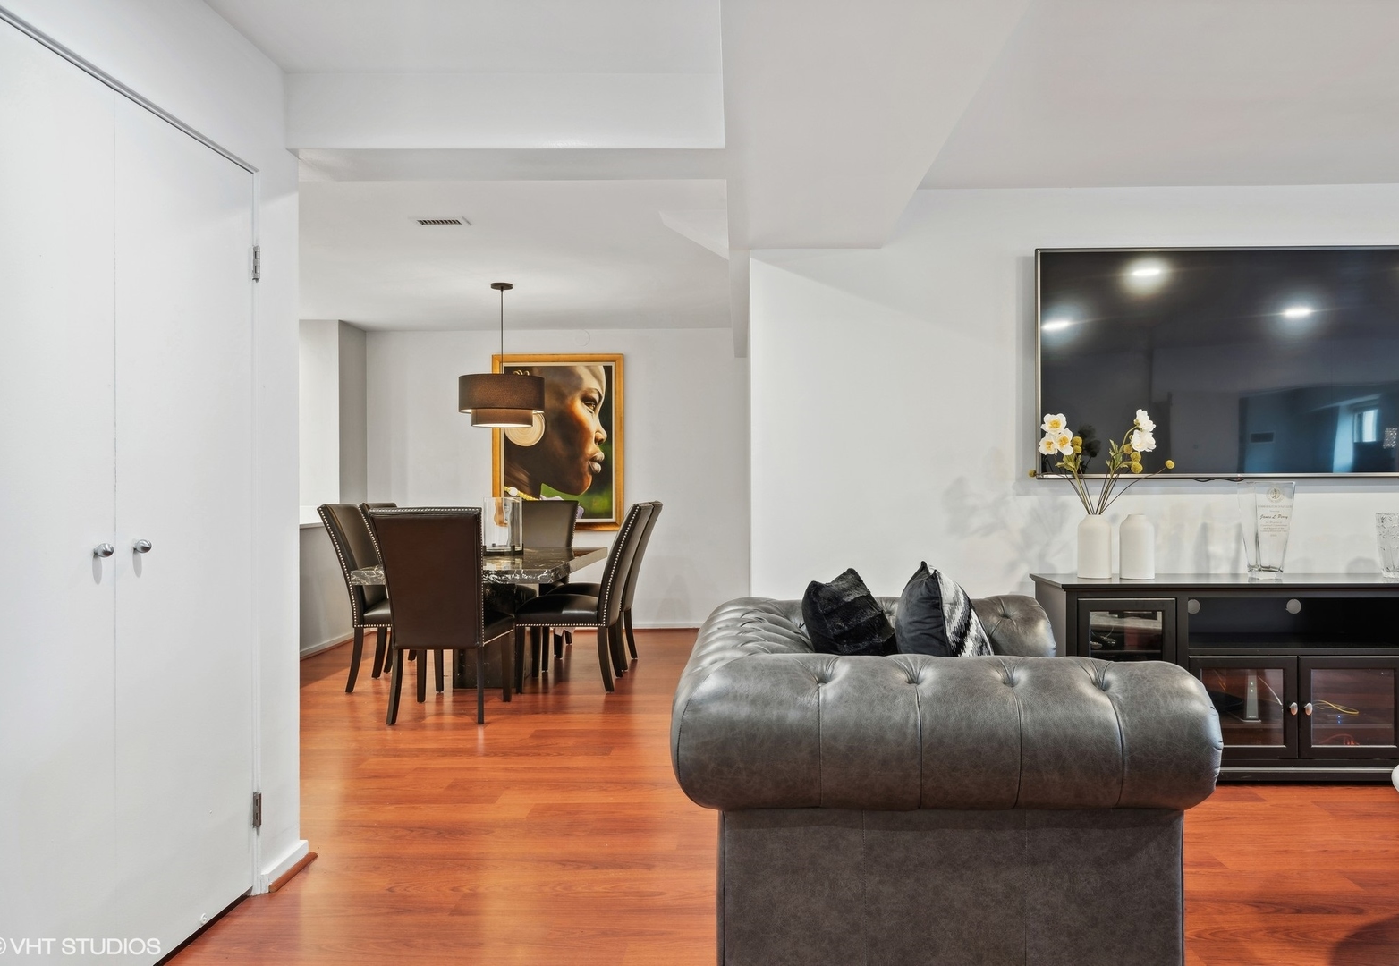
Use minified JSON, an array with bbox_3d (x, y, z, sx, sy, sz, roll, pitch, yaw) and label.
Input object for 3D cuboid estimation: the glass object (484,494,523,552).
[{"bbox_3d":[-1.223,0.272,6.062,0.200,0.355,0.200,0,0,4],"label":"glass object"}]

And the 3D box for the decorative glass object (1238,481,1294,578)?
[{"bbox_3d":[2.287,0.191,3.891,0.155,0.385,0.145,0,0,2],"label":"decorative glass object"}]

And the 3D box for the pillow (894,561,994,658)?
[{"bbox_3d":[0.674,0.461,2.635,0.200,0.450,0.450,-10,-1,11],"label":"pillow"}]

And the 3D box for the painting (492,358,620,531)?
[{"bbox_3d":[-1.165,-0.333,7.974,1.100,1.446,0.045,0,0,4],"label":"painting"}]

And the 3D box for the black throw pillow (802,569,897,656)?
[{"bbox_3d":[0.447,0.461,2.814,0.160,0.430,0.430,-22,-12,30],"label":"black throw pillow"}]

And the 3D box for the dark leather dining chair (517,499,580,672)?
[{"bbox_3d":[-1.183,0.663,6.925,0.525,1.085,0.715,0,0,4],"label":"dark leather dining chair"}]

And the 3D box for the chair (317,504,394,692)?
[{"bbox_3d":[-1.813,0.663,5.775,0.715,1.085,0.525,0,0,4],"label":"chair"}]

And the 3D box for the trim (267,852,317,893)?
[{"bbox_3d":[-1.245,1.195,2.972,0.020,0.020,0.258,0,0,3],"label":"trim"}]

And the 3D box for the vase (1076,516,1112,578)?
[{"bbox_3d":[1.610,0.258,3.936,0.127,0.257,0.127,0,0,2],"label":"vase"}]

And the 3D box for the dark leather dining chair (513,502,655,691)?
[{"bbox_3d":[-0.646,0.637,5.554,0.710,1.050,0.515,0,0,4],"label":"dark leather dining chair"}]

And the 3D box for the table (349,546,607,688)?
[{"bbox_3d":[-1.226,0.827,5.863,1.050,0.755,1.740,0,0,4],"label":"table"}]

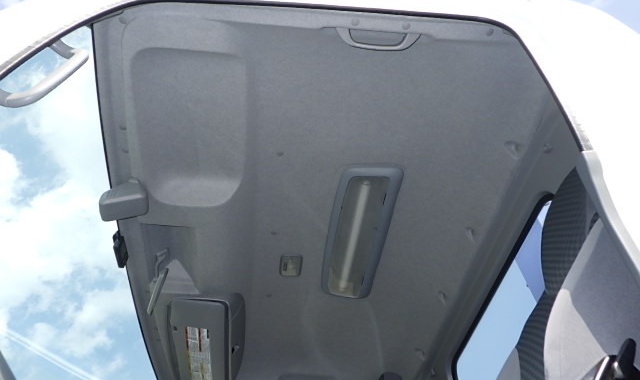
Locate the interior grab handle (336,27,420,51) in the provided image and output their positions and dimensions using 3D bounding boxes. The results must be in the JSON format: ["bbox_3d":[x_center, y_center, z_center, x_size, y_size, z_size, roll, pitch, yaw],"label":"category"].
[{"bbox_3d":[0.115,-0.301,1.020,0.168,0.040,0.042,3,-47,-6],"label":"interior grab handle"}]

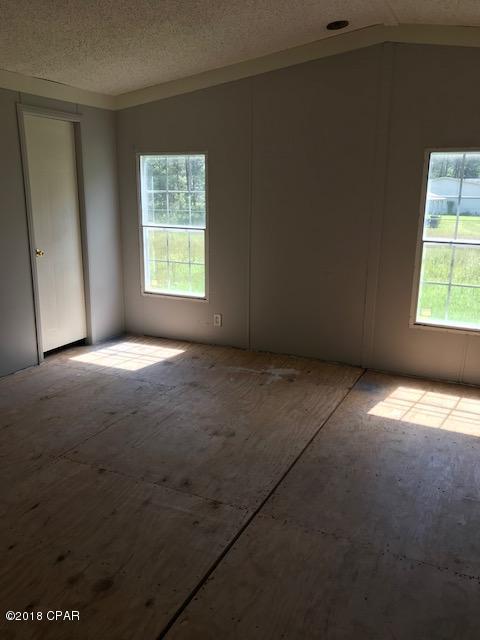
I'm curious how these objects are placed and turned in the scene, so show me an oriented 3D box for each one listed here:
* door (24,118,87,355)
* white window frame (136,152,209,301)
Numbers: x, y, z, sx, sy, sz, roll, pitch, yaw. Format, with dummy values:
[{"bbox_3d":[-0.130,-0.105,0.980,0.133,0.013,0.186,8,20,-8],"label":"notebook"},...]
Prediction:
[{"bbox_3d":[-1.672,-0.744,4.678,0.045,2.020,0.630,7,15,25],"label":"door"},{"bbox_3d":[-0.644,-0.906,5.128,0.790,1.410,0.090,7,15,25],"label":"white window frame"}]

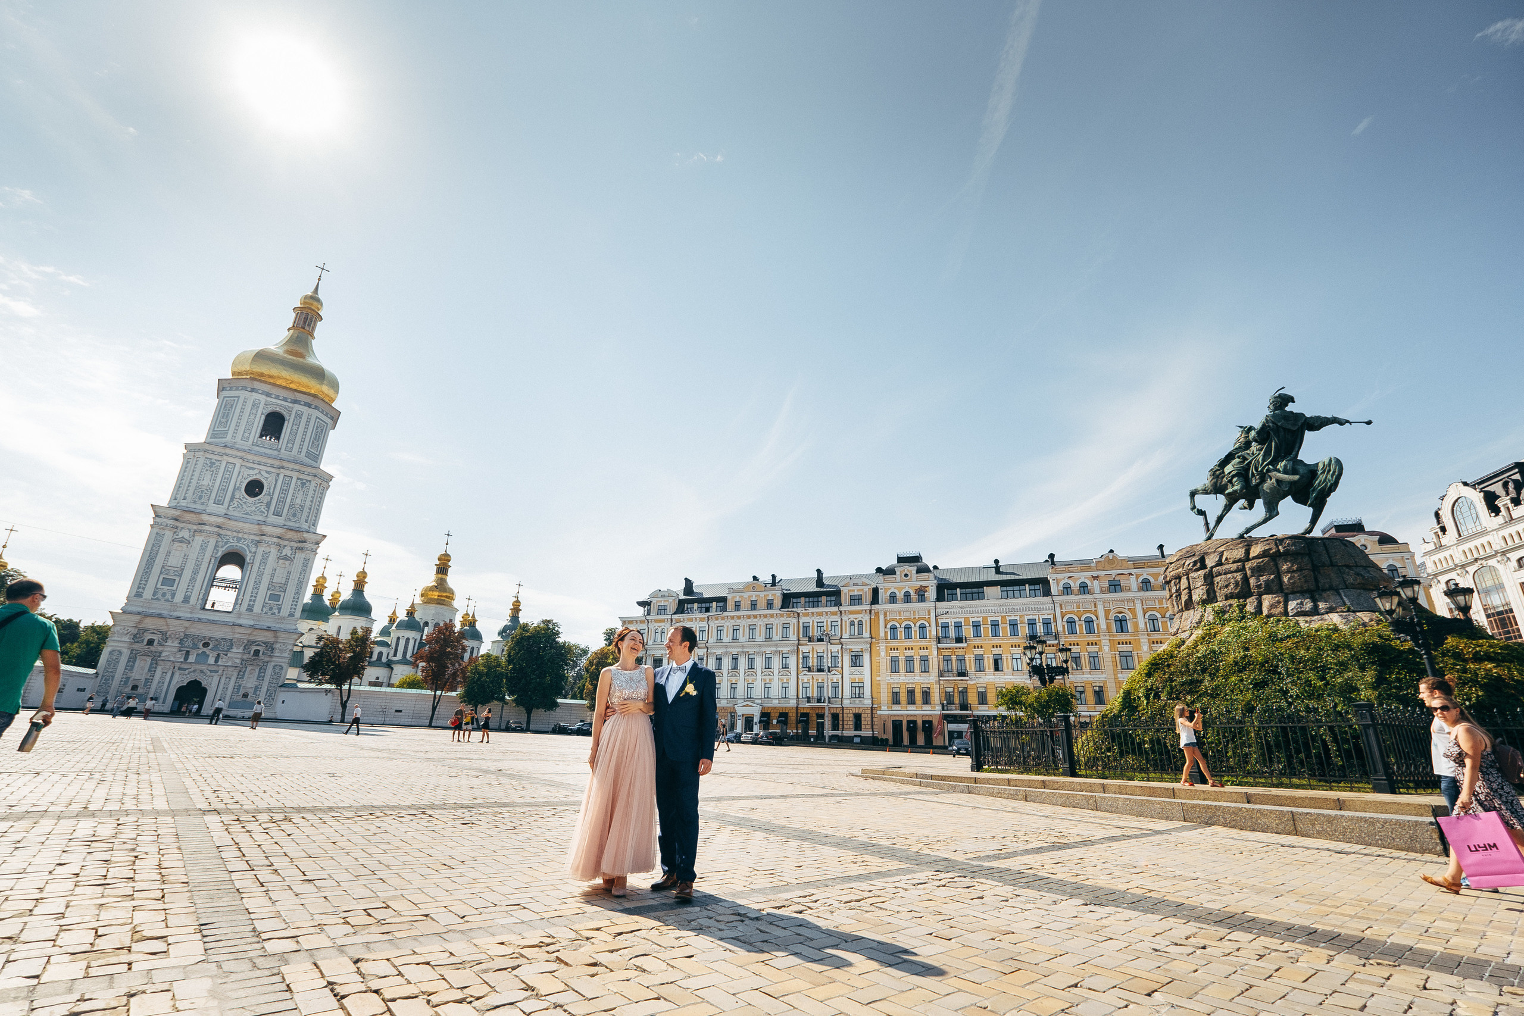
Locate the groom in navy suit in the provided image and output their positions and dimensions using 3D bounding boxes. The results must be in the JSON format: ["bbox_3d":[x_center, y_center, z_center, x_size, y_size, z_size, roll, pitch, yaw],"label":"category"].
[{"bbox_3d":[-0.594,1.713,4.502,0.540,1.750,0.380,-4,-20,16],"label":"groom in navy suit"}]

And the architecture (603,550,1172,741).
[{"bbox_3d":[16.726,22.880,98.677,86.000,26.000,16.000,-6,-20,23],"label":"architecture"}]

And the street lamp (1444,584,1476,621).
[{"bbox_3d":[13.028,1.745,11.831,0.420,0.640,0.420,18,-25,-39],"label":"street lamp"}]

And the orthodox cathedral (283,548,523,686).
[{"bbox_3d":[-95.055,31.732,180.646,40.000,48.000,52.000,-13,-24,37],"label":"orthodox cathedral"}]

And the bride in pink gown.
[{"bbox_3d":[-1.039,1.697,4.417,0.630,1.700,0.560,6,-19,-11],"label":"bride in pink gown"}]

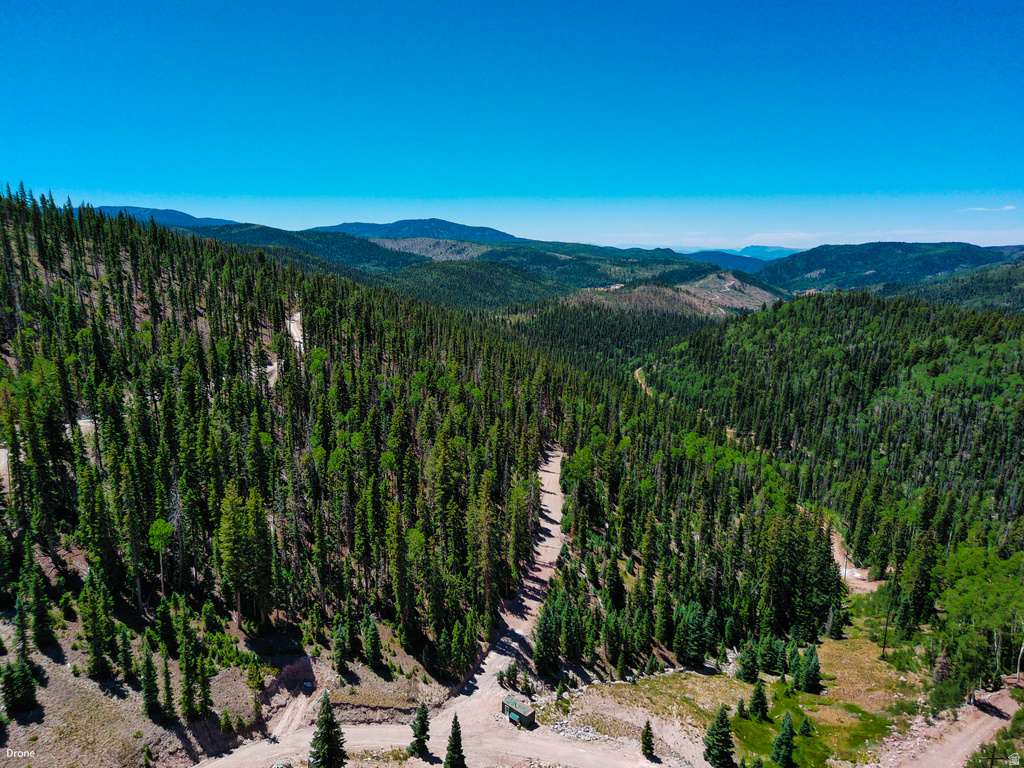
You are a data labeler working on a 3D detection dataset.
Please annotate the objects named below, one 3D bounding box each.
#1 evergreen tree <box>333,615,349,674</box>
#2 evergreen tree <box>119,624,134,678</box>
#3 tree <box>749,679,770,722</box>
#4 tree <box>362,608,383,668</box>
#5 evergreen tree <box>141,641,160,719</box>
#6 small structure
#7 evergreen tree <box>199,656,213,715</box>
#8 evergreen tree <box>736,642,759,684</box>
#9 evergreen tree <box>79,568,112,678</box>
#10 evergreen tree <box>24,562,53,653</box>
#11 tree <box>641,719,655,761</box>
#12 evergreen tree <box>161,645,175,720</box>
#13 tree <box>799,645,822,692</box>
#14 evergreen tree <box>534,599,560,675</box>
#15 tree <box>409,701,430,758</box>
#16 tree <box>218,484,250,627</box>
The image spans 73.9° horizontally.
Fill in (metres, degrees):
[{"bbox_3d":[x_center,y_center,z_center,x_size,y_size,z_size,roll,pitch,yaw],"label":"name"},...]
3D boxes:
[{"bbox_3d":[-33.683,52.298,134.942,2.800,10.960,2.800,0,11,0],"label":"evergreen tree"},{"bbox_3d":[-73.184,51.032,129.238,2.600,9.670,2.600,0,11,0],"label":"evergreen tree"},{"bbox_3d":[45.410,57.210,123.520,3.270,7.990,3.270,0,12,0],"label":"tree"},{"bbox_3d":[-27.545,51.008,135.192,3.200,11.390,3.200,0,11,0],"label":"tree"},{"bbox_3d":[-60.180,48.380,112.180,2.800,13.860,2.800,0,12,0],"label":"evergreen tree"},{"bbox_3d":[1.300,61.962,128.546,6.150,2.500,2.400,11,15,43],"label":"small structure"},{"bbox_3d":[-55.376,54.384,123.446,2.500,11.360,2.500,0,11,0],"label":"evergreen tree"},{"bbox_3d":[47.280,54.930,134.640,4.350,7.940,4.350,0,12,0],"label":"evergreen tree"},{"bbox_3d":[-73.330,41.560,118.380,4.700,19.720,4.700,0,12,0],"label":"evergreen tree"},{"bbox_3d":[-87.250,40.810,125.040,4.230,16.500,4.230,0,12,0],"label":"evergreen tree"},{"bbox_3d":[23.911,61.605,118.037,2.200,7.300,2.200,0,11,0],"label":"tree"},{"bbox_3d":[-61.165,52.620,120.770,2.100,14.860,2.100,0,11,0],"label":"evergreen tree"},{"bbox_3d":[61.783,57.678,138.827,3.500,10.890,3.500,0,11,0],"label":"tree"},{"bbox_3d":[7.310,49.900,134.760,4.560,15.760,4.560,0,12,0],"label":"evergreen tree"},{"bbox_3d":[-15.270,56.840,112.500,3.310,10.180,3.310,0,12,0],"label":"tree"},{"bbox_3d":[-55.710,34.080,135.510,5.180,30.440,5.180,0,12,0],"label":"tree"}]

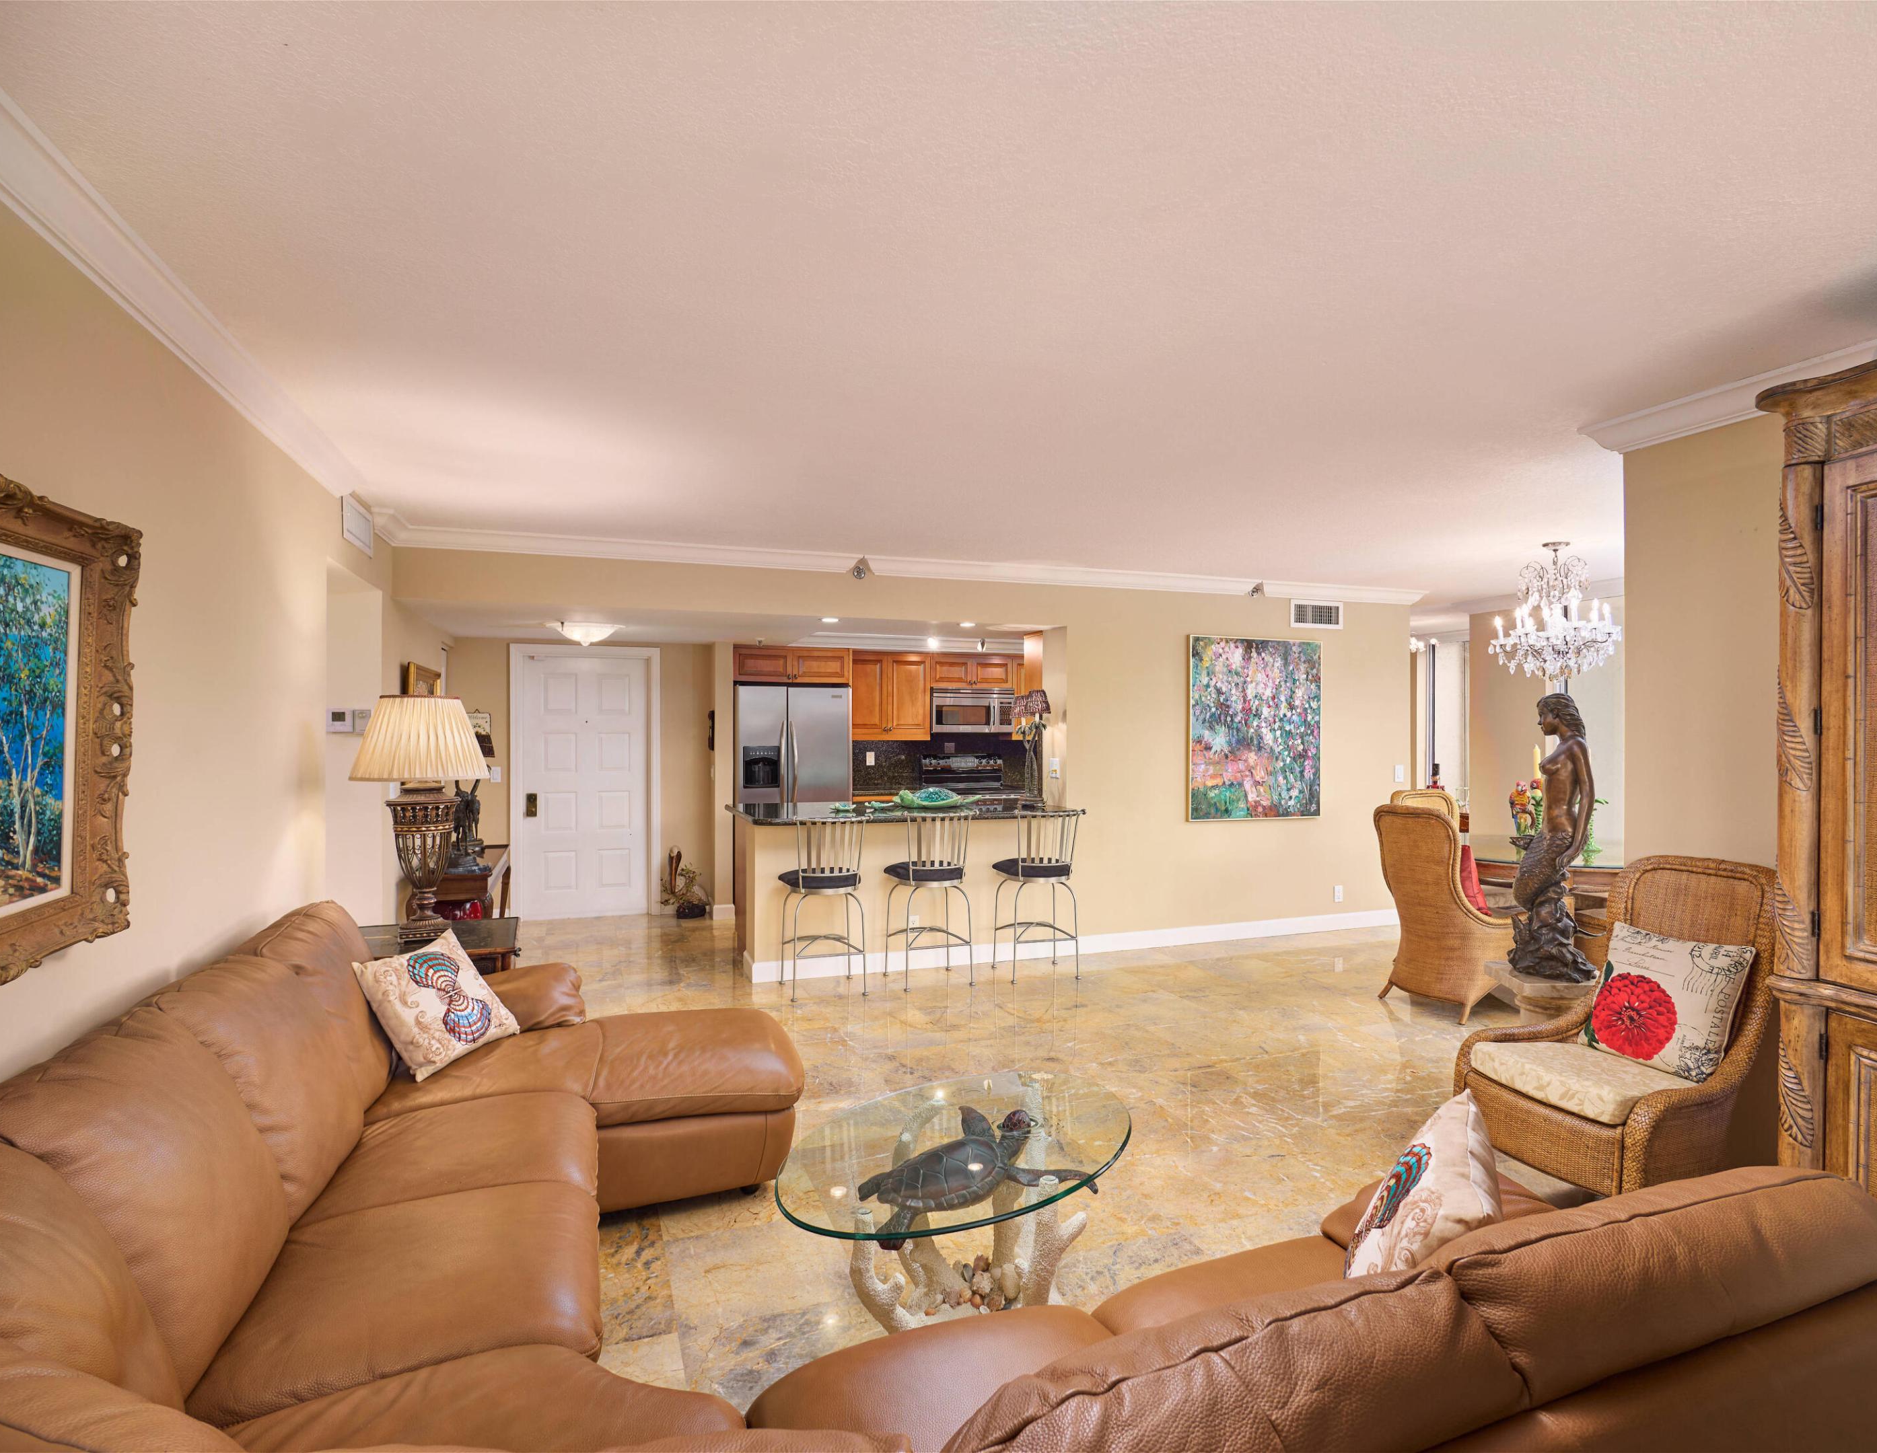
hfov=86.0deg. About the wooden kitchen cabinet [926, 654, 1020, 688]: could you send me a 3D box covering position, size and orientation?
[{"bbox_3d":[0.240,-0.472,8.772,0.790,0.300,0.350,0,0,-21],"label":"wooden kitchen cabinet"}]

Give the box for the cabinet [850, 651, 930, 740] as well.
[{"bbox_3d":[-0.453,-0.254,8.497,0.695,0.735,0.330,0,0,-20],"label":"cabinet"}]

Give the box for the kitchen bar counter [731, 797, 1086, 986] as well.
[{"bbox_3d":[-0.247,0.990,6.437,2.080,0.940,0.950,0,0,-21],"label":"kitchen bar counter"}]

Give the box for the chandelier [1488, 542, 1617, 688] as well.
[{"bbox_3d":[3.415,-0.615,5.580,0.640,0.790,0.640,0,0,0],"label":"chandelier"}]

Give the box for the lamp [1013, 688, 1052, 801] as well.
[{"bbox_3d":[0.614,0.145,6.700,0.260,0.790,0.180,0,0,-20],"label":"lamp"}]

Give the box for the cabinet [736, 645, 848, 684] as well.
[{"bbox_3d":[-1.236,-0.477,8.102,0.914,0.270,0.580,0,0,-21],"label":"cabinet"}]

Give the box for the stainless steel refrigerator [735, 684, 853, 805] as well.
[{"bbox_3d":[-1.210,0.580,8.026,0.910,1.760,0.740,0,0,-21],"label":"stainless steel refrigerator"}]

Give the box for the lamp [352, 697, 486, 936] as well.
[{"bbox_3d":[-2.091,0.370,4.091,0.510,0.980,0.510,0,0,-20],"label":"lamp"}]

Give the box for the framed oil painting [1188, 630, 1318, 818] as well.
[{"bbox_3d":[2.191,0.018,6.934,1.100,1.240,0.045,0,0,-21],"label":"framed oil painting"}]

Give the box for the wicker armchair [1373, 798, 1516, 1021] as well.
[{"bbox_3d":[2.777,0.930,5.270,0.700,1.060,0.620,0,0,-19],"label":"wicker armchair"}]

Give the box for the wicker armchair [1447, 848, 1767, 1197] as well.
[{"bbox_3d":[2.255,0.965,3.325,0.790,1.030,0.630,0,0,-22],"label":"wicker armchair"}]

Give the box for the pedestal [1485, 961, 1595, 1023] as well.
[{"bbox_3d":[2.522,1.250,4.151,0.360,0.460,0.360,0,0,0],"label":"pedestal"}]

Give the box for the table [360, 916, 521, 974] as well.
[{"bbox_3d":[-2.086,1.170,4.077,0.730,0.620,0.700,0,0,-20],"label":"table"}]

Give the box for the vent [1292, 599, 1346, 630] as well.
[{"bbox_3d":[2.707,-0.795,7.190,0.455,0.200,0.025,0,0,-20],"label":"vent"}]

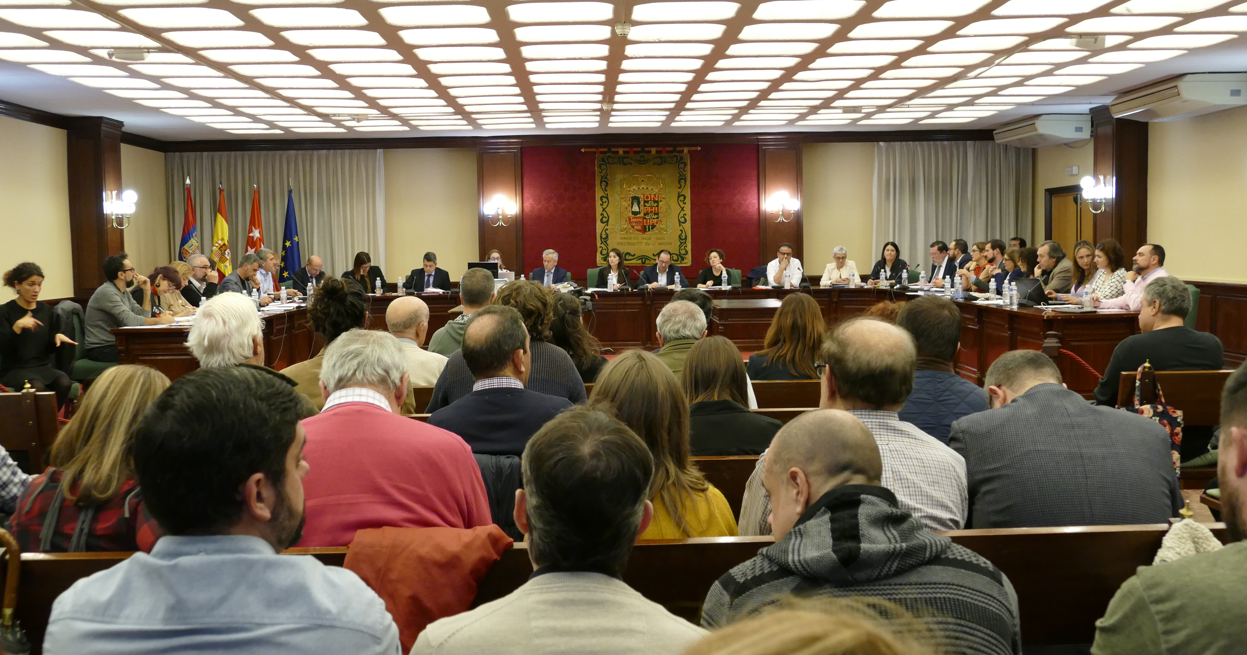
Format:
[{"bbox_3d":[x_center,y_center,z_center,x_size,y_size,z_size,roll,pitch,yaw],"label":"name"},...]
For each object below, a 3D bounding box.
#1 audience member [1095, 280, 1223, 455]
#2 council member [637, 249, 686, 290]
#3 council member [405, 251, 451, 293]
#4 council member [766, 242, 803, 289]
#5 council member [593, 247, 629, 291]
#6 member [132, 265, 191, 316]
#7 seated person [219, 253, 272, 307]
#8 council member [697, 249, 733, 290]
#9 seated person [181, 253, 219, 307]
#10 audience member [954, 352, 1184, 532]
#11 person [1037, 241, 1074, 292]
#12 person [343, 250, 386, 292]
[{"bbox_3d":[2.365,0.345,5.631,0.580,1.180,0.800,-2,4,-14],"label":"audience member"},{"bbox_3d":[0.457,-0.289,14.835,0.560,1.270,0.780,-1,4,-2],"label":"council member"},{"bbox_3d":[-2.350,-0.307,15.198,0.530,1.238,0.800,-1,4,-5],"label":"council member"},{"bbox_3d":[2.073,-0.437,15.980,0.500,1.296,0.750,-1,4,-2],"label":"council member"},{"bbox_3d":[-0.114,-0.282,14.818,0.480,1.280,0.750,-1,4,-2],"label":"council member"},{"bbox_3d":[-3.808,0.078,10.365,0.740,1.184,0.480,0,4,21],"label":"member"},{"bbox_3d":[-3.821,-0.067,12.462,0.780,1.310,0.500,-1,4,-2],"label":"seated person"},{"bbox_3d":[1.076,-0.302,14.853,0.480,1.270,0.750,-1,4,-2],"label":"council member"},{"bbox_3d":[-4.056,-0.061,12.154,0.750,1.302,0.500,-1,4,5],"label":"seated person"},{"bbox_3d":[1.025,0.591,3.050,0.550,1.090,0.820,-1,4,-6],"label":"audience member"},{"bbox_3d":[3.959,-0.169,11.745,0.780,1.272,0.520,-1,4,-4],"label":"person"},{"bbox_3d":[-3.331,-0.339,16.018,0.500,1.297,0.750,-2,4,-15],"label":"person"}]

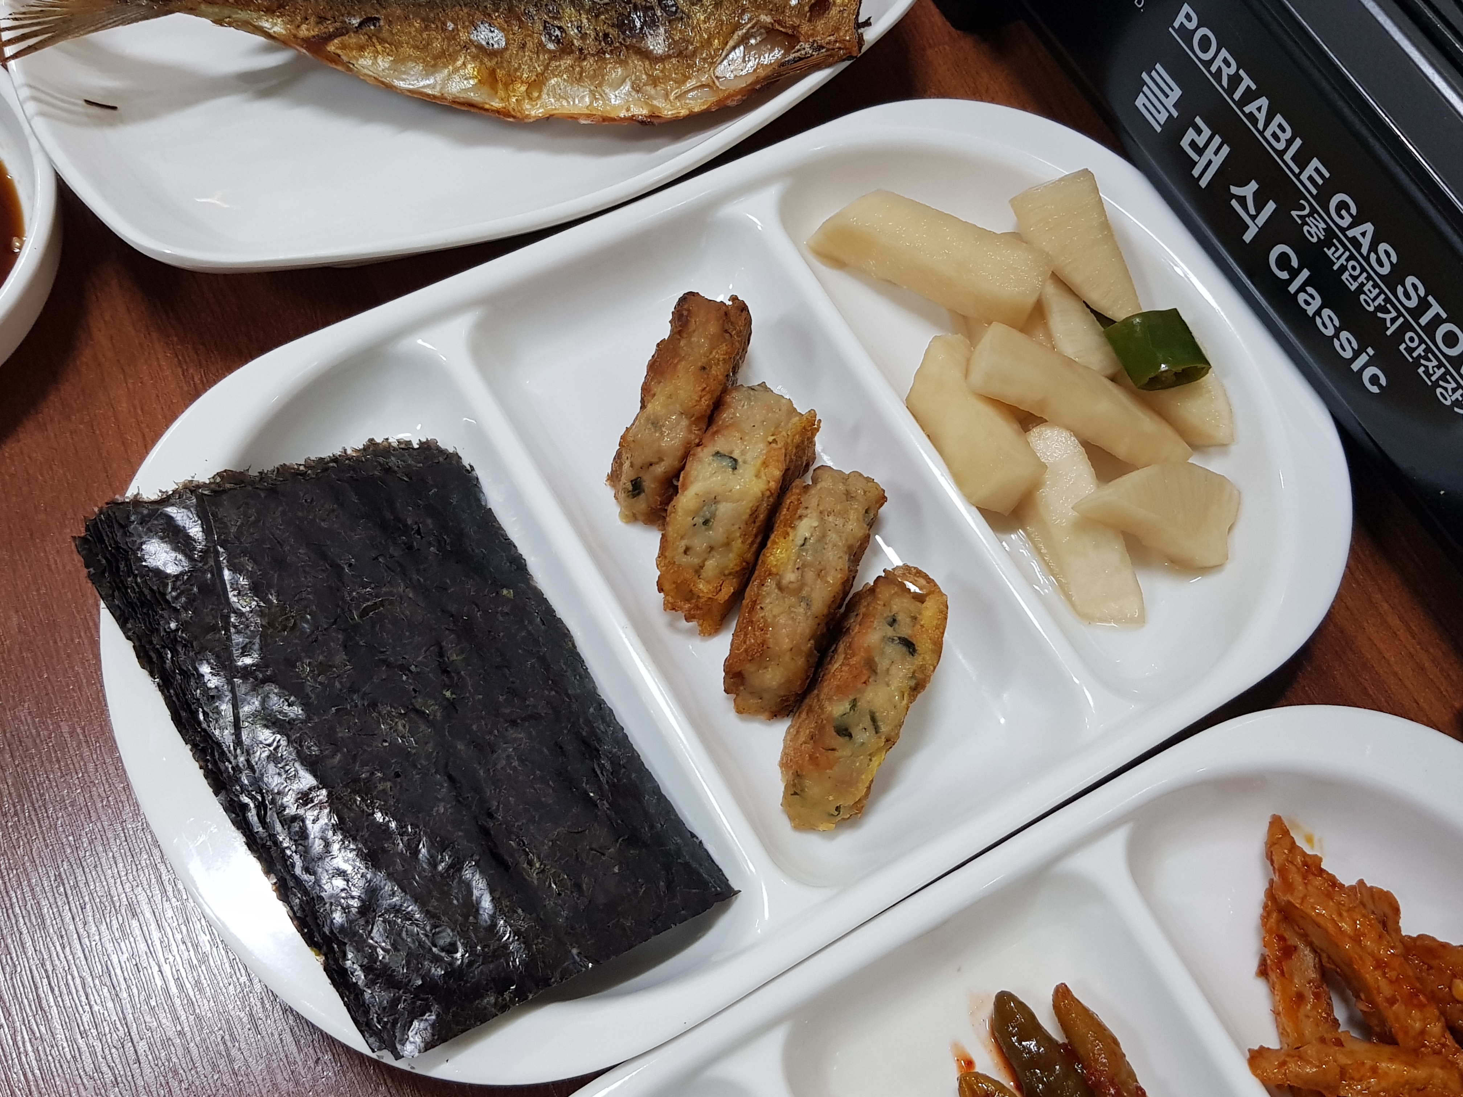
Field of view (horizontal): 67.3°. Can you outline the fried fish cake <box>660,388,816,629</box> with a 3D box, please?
[{"bbox_3d":[0.001,-0.011,0.263,0.024,0.020,0.060,22,69,3],"label":"fried fish cake"}]

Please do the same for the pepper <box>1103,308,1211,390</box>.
[{"bbox_3d":[0.108,-0.050,0.278,0.020,0.013,0.017,-15,71,-10],"label":"pepper"}]

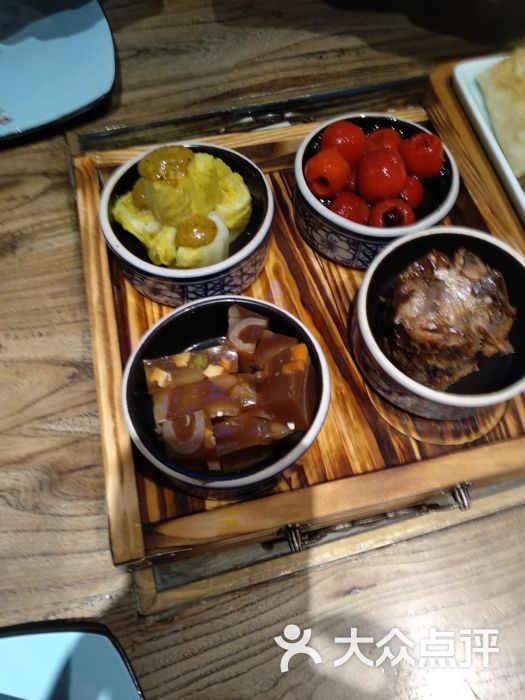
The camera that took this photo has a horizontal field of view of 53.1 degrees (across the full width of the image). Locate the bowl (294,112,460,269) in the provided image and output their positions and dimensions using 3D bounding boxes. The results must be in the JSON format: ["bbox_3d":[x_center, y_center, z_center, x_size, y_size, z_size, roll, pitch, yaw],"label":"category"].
[{"bbox_3d":[0.074,-0.108,0.359,0.106,0.041,0.106,1,65,0],"label":"bowl"}]

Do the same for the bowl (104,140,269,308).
[{"bbox_3d":[-0.046,-0.080,0.338,0.106,0.041,0.106,0,65,0],"label":"bowl"}]

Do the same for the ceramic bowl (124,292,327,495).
[{"bbox_3d":[-0.019,0.026,0.288,0.106,0.041,0.106,0,65,0],"label":"ceramic bowl"}]

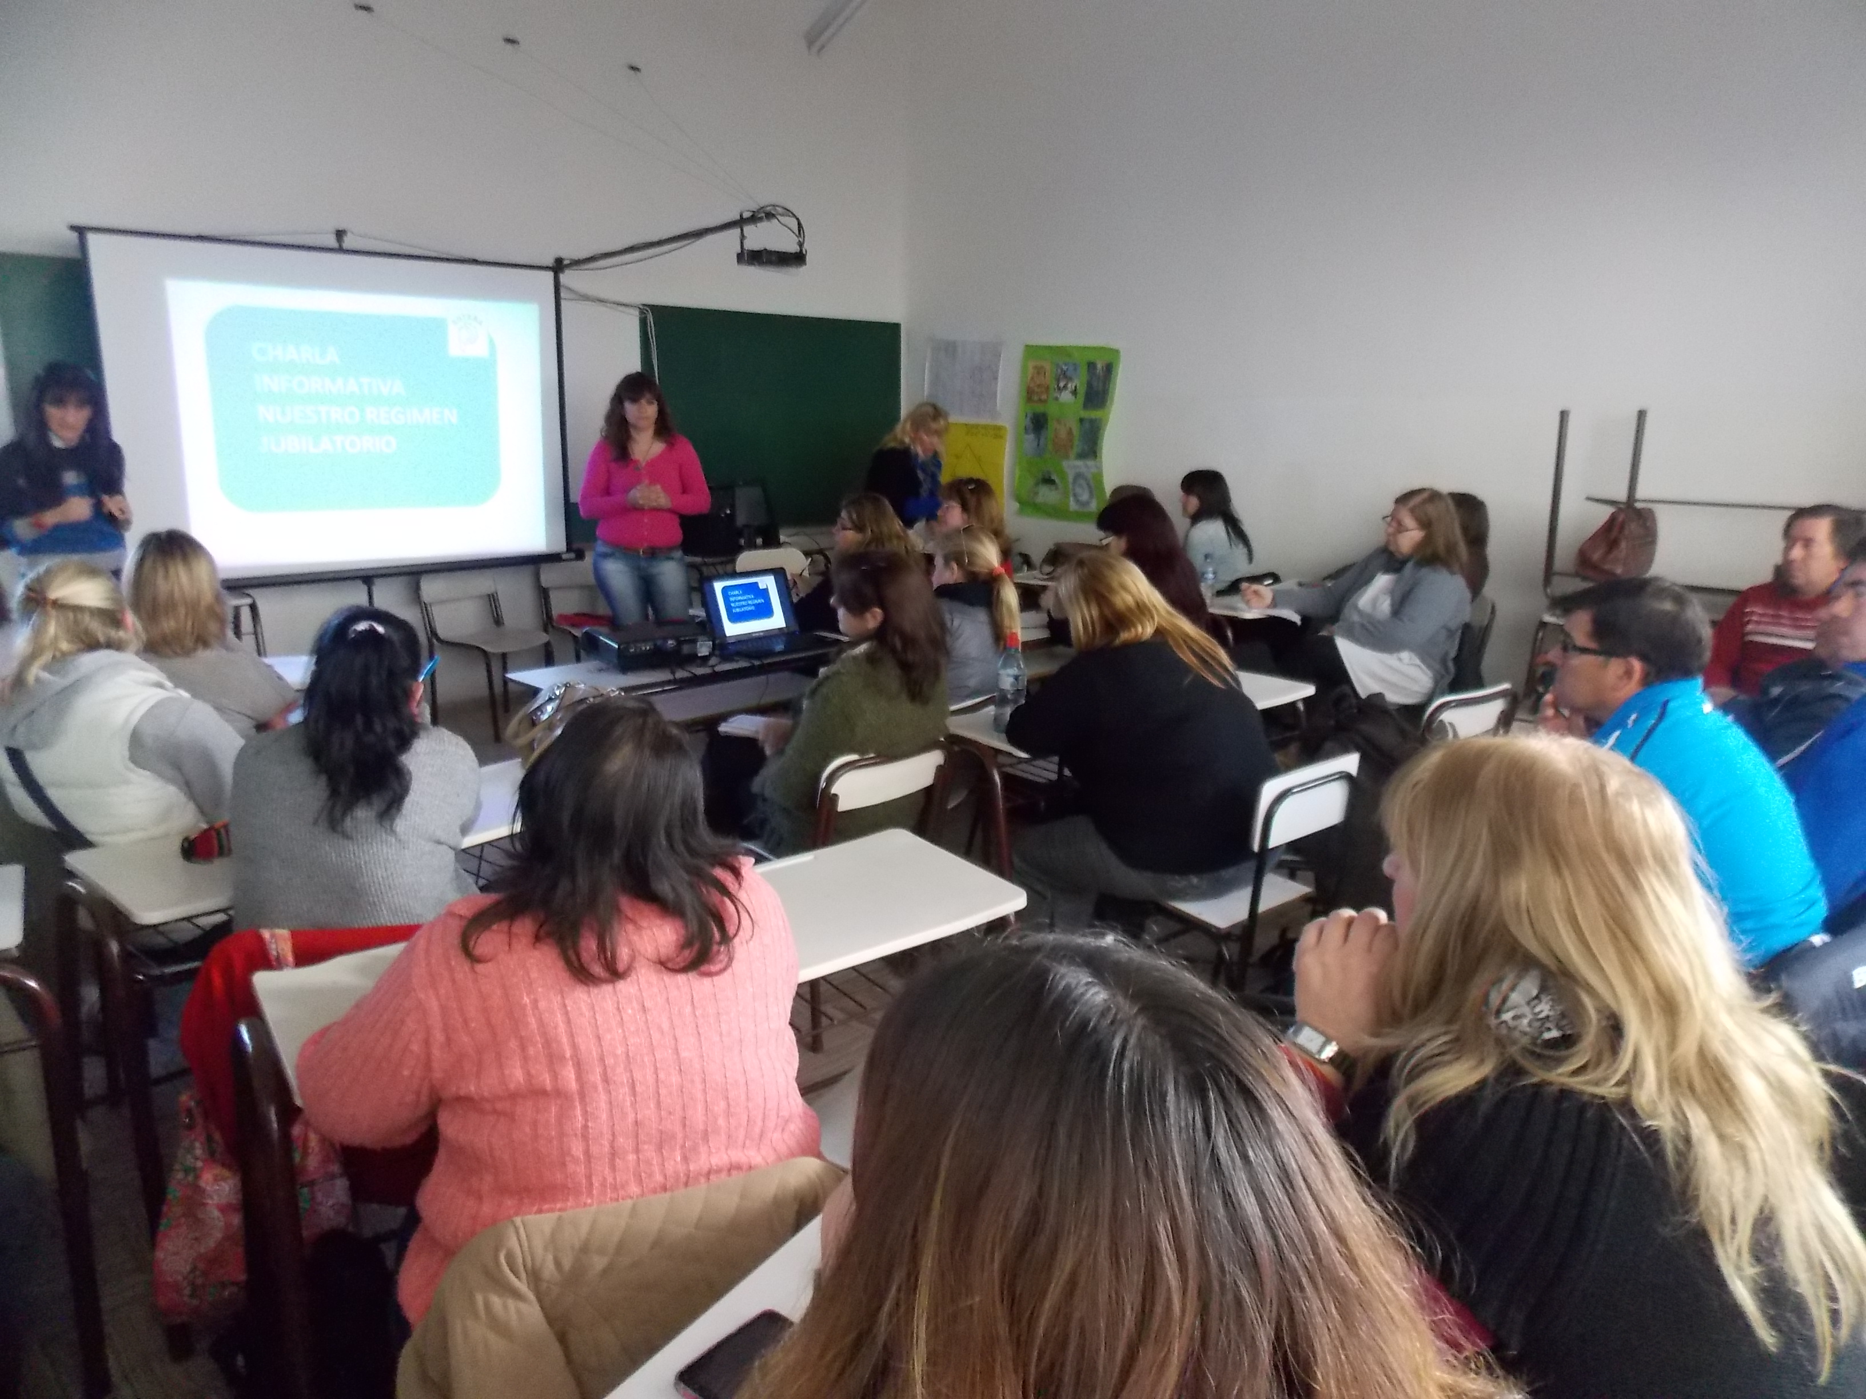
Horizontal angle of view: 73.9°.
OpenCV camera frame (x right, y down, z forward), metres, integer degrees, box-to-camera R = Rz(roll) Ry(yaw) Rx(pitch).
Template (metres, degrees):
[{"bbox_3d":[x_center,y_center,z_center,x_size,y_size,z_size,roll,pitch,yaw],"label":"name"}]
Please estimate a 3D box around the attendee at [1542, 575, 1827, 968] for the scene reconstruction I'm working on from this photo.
[{"bbox_3d":[1.147,0.411,2.229,0.740,1.260,0.540,9,16,34],"label":"attendee"}]

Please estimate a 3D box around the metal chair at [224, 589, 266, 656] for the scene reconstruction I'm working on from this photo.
[{"bbox_3d":[-3.119,-0.044,5.312,0.420,0.790,0.480,5,13,19],"label":"metal chair"}]

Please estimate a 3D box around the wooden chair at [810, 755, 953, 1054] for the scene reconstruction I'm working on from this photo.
[{"bbox_3d":[-0.236,0.439,3.177,0.390,0.763,0.480,-8,16,-34],"label":"wooden chair"}]

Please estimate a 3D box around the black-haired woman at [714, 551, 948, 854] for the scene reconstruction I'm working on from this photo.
[{"bbox_3d":[-0.246,0.241,3.087,0.720,1.239,0.470,10,16,37],"label":"black-haired woman"}]

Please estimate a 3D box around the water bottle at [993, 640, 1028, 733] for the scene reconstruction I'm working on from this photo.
[{"bbox_3d":[0.190,-0.041,3.011,0.068,0.235,0.068,0,13,0],"label":"water bottle"}]

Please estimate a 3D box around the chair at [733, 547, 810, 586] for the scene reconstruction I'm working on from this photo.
[{"bbox_3d":[-0.777,-0.353,6.510,0.400,0.780,0.480,-5,14,-23],"label":"chair"}]

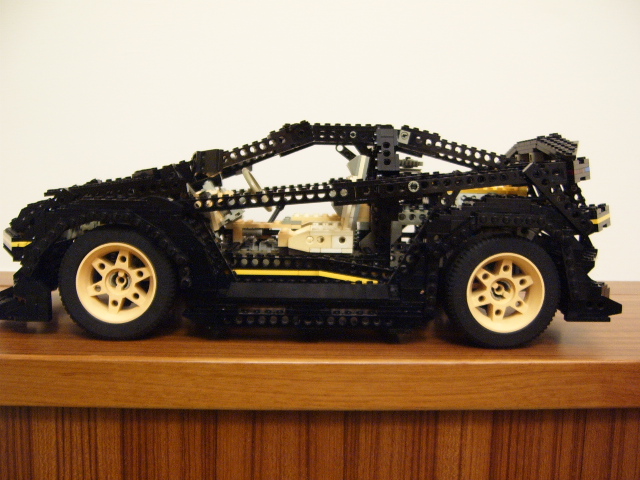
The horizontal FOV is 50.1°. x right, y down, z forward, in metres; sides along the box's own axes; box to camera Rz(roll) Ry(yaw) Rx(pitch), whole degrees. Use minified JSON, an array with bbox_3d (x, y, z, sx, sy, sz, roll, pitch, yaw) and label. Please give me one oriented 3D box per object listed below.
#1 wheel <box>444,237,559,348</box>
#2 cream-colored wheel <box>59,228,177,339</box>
[{"bbox_3d":[0.130,0.036,0.495,0.082,0.082,0.036,1,6,-2],"label":"wheel"},{"bbox_3d":[-0.141,0.029,0.487,0.082,0.082,0.036,1,6,-2],"label":"cream-colored wheel"}]

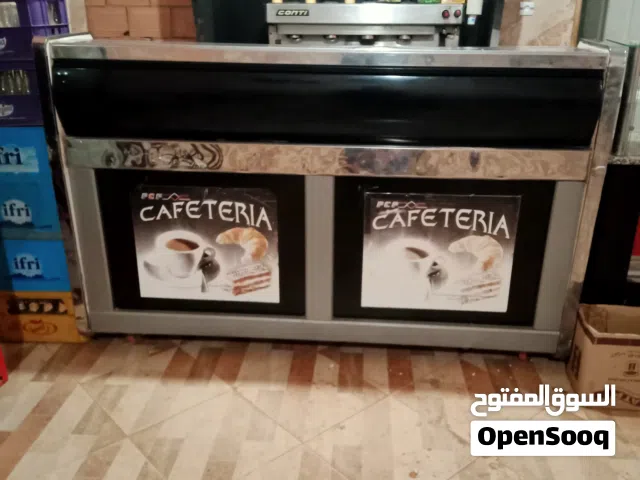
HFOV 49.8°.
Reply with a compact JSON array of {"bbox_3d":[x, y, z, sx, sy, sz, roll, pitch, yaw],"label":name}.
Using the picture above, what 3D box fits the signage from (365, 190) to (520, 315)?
[{"bbox_3d":[0.440,0.052,2.568,0.558,0.469,0.010,2,23,4],"label":"signage"}]

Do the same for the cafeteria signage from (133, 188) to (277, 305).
[{"bbox_3d":[-0.430,0.022,2.626,0.549,0.467,0.010,2,23,4],"label":"cafeteria signage"}]

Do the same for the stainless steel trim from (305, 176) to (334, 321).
[{"bbox_3d":[0.001,0.038,2.599,0.105,0.585,0.030,2,23,4],"label":"stainless steel trim"}]

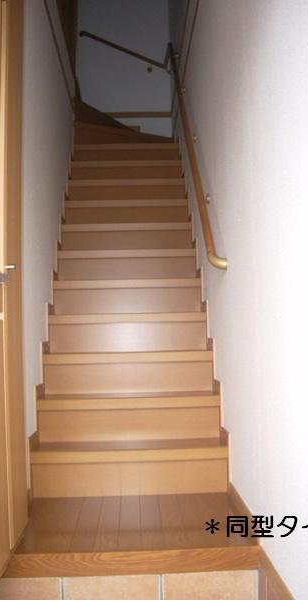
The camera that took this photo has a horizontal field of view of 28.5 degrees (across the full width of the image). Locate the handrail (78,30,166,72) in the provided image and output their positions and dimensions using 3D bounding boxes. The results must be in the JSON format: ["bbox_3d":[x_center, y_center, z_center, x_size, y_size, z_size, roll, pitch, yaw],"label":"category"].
[{"bbox_3d":[-0.273,-2.240,5.448,0.851,0.050,0.070,21,-4,-1],"label":"handrail"}]

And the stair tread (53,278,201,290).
[{"bbox_3d":[-0.148,-0.083,3.446,0.805,0.043,0.236,-1,-3,-2],"label":"stair tread"}]

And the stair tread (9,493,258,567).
[{"bbox_3d":[-0.078,0.823,2.182,0.790,0.073,0.625,-1,-3,-2],"label":"stair tread"}]

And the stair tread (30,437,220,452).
[{"bbox_3d":[-0.104,0.640,2.590,0.805,0.043,0.236,-1,-3,-2],"label":"stair tread"}]

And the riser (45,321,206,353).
[{"bbox_3d":[-0.132,0.189,3.152,0.805,0.151,0.022,-1,-3,-2],"label":"riser"}]

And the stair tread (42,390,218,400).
[{"bbox_3d":[-0.115,0.459,2.804,0.805,0.043,0.236,-1,-3,-2],"label":"stair tread"}]

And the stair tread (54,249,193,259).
[{"bbox_3d":[-0.159,-0.264,3.659,0.805,0.043,0.236,-1,-3,-2],"label":"stair tread"}]

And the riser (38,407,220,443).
[{"bbox_3d":[-0.110,0.550,2.724,0.805,0.151,0.022,-1,-3,-2],"label":"riser"}]

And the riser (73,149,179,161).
[{"bbox_3d":[-0.209,-1.076,4.649,0.805,0.151,0.022,-1,-3,-2],"label":"riser"}]

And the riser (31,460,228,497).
[{"bbox_3d":[-0.099,0.731,2.510,0.805,0.151,0.022,-1,-3,-2],"label":"riser"}]

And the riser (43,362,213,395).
[{"bbox_3d":[-0.121,0.369,2.938,0.805,0.151,0.022,-1,-3,-2],"label":"riser"}]

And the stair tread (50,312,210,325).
[{"bbox_3d":[-0.137,0.098,3.232,0.805,0.043,0.236,-1,-3,-2],"label":"stair tread"}]

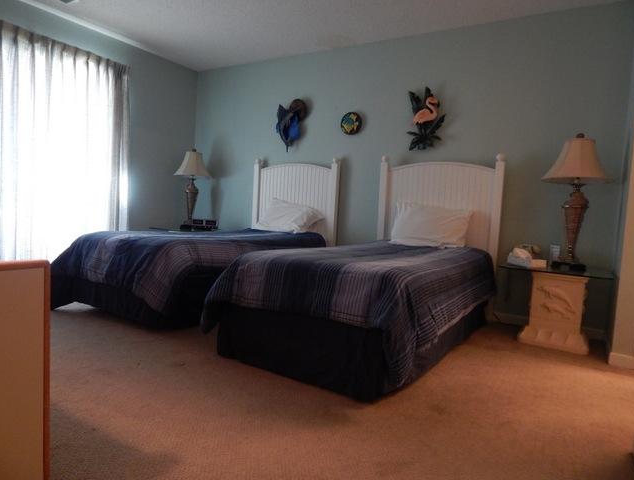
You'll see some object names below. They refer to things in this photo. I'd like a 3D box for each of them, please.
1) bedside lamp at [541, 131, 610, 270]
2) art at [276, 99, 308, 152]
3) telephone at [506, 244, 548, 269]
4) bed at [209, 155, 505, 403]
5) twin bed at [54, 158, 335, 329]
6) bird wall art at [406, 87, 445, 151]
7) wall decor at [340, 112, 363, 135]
[{"bbox_3d":[1.795,-0.268,2.842,0.400,0.940,0.400,6,5,31],"label":"bedside lamp"},{"bbox_3d":[-0.268,-1.215,4.330,0.360,0.555,0.080,6,5,31],"label":"art"},{"bbox_3d":[1.518,0.117,2.939,0.200,0.140,0.230,-1,6,-43],"label":"telephone"},{"bbox_3d":[0.458,-0.022,2.791,1.200,1.370,2.010,6,6,35],"label":"bed"},{"bbox_3d":[-0.830,-0.159,3.607,1.190,1.370,1.990,6,5,34],"label":"twin bed"},{"bbox_3d":[0.967,-1.071,3.592,0.335,0.555,0.050,6,5,31],"label":"bird wall art"},{"bbox_3d":[0.341,-1.141,3.989,0.222,0.222,0.035,6,5,31],"label":"wall decor"}]

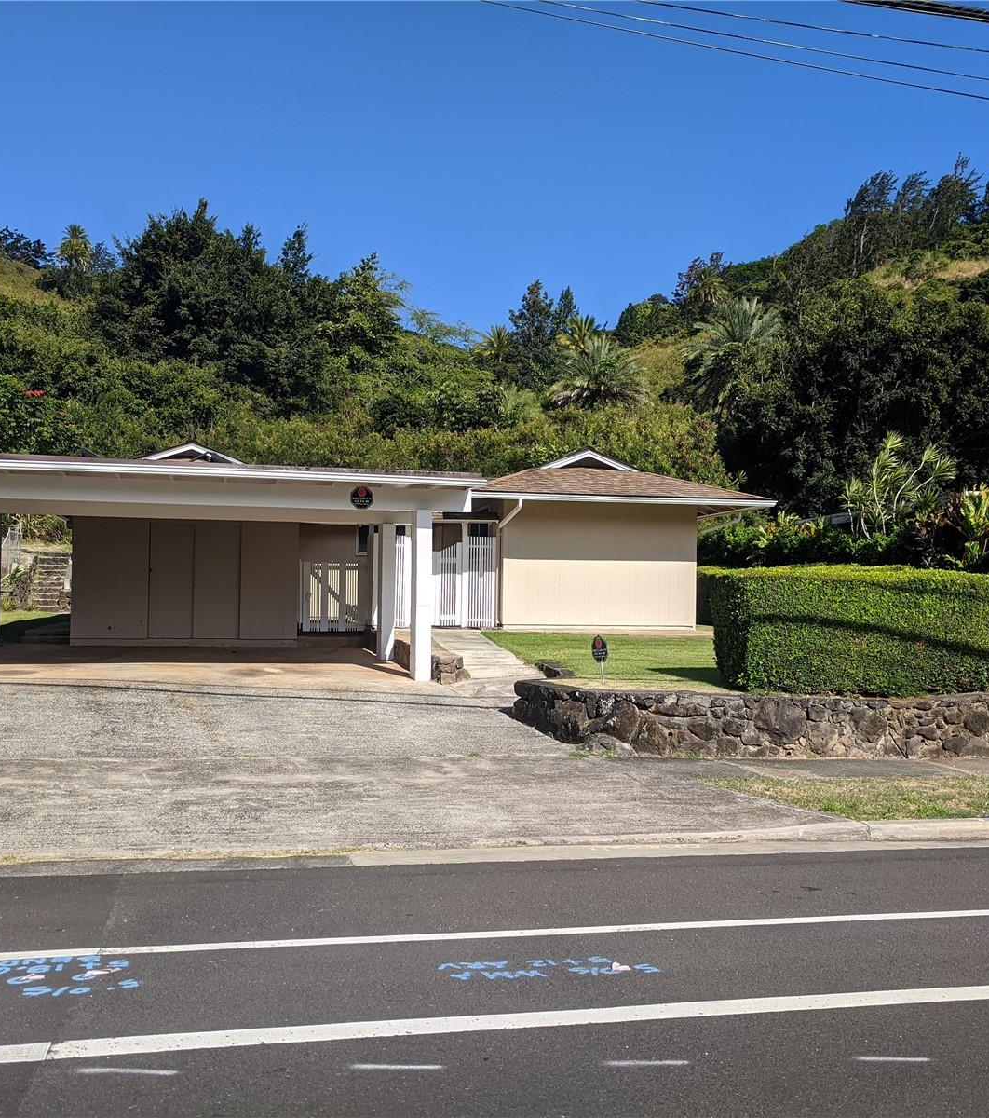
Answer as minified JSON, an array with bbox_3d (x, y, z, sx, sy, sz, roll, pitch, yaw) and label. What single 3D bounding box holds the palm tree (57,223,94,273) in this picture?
[{"bbox_3d":[-52.429,-38.481,139.990,4.500,6.800,4.500,1,-2,-12],"label":"palm tree"}]

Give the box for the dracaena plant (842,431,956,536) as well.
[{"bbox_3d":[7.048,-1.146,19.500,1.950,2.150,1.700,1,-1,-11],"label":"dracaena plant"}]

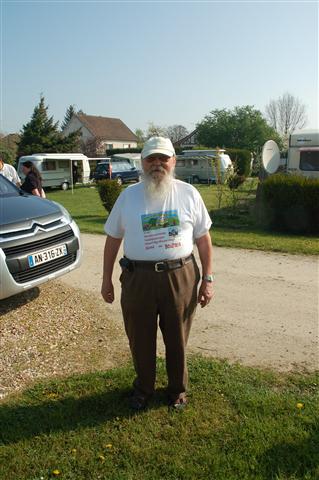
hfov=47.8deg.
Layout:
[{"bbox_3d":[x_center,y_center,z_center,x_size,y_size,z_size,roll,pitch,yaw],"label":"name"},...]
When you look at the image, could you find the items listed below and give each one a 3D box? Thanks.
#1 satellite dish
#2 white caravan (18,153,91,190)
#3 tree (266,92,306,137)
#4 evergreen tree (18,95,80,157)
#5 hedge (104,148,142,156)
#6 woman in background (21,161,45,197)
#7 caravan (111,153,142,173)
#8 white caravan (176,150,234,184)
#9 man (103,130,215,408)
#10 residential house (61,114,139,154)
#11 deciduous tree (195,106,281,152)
[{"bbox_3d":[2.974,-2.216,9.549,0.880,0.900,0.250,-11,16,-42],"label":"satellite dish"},{"bbox_3d":[-6.893,-4.581,24.072,2.050,2.320,4.500,10,15,39],"label":"white caravan"},{"bbox_3d":[18.543,-15.644,52.921,6.400,12.200,6.400,0,12,0],"label":"tree"},{"bbox_3d":[-9.533,-8.648,30.885,5.200,7.500,5.200,0,12,0],"label":"evergreen tree"},{"bbox_3d":[-3.517,-7.744,37.203,6.000,3.150,1.300,-1,12,-6],"label":"hedge"},{"bbox_3d":[-2.312,-0.573,6.520,0.420,1.640,0.480,4,12,17],"label":"woman in background"},{"bbox_3d":[-2.133,-6.658,33.343,4.900,2.600,2.150,-7,14,-30],"label":"caravan"},{"bbox_3d":[3.261,-5.739,28.938,4.600,2.600,2.050,7,13,29],"label":"white caravan"},{"bbox_3d":[-0.016,0.236,2.368,0.710,1.750,0.430,0,12,0],"label":"man"},{"bbox_3d":[-9.453,-14.691,56.184,9.500,9.000,9.200,9,15,37],"label":"residential house"},{"bbox_3d":[8.920,-11.032,40.603,9.600,8.200,8.500,0,12,0],"label":"deciduous tree"}]

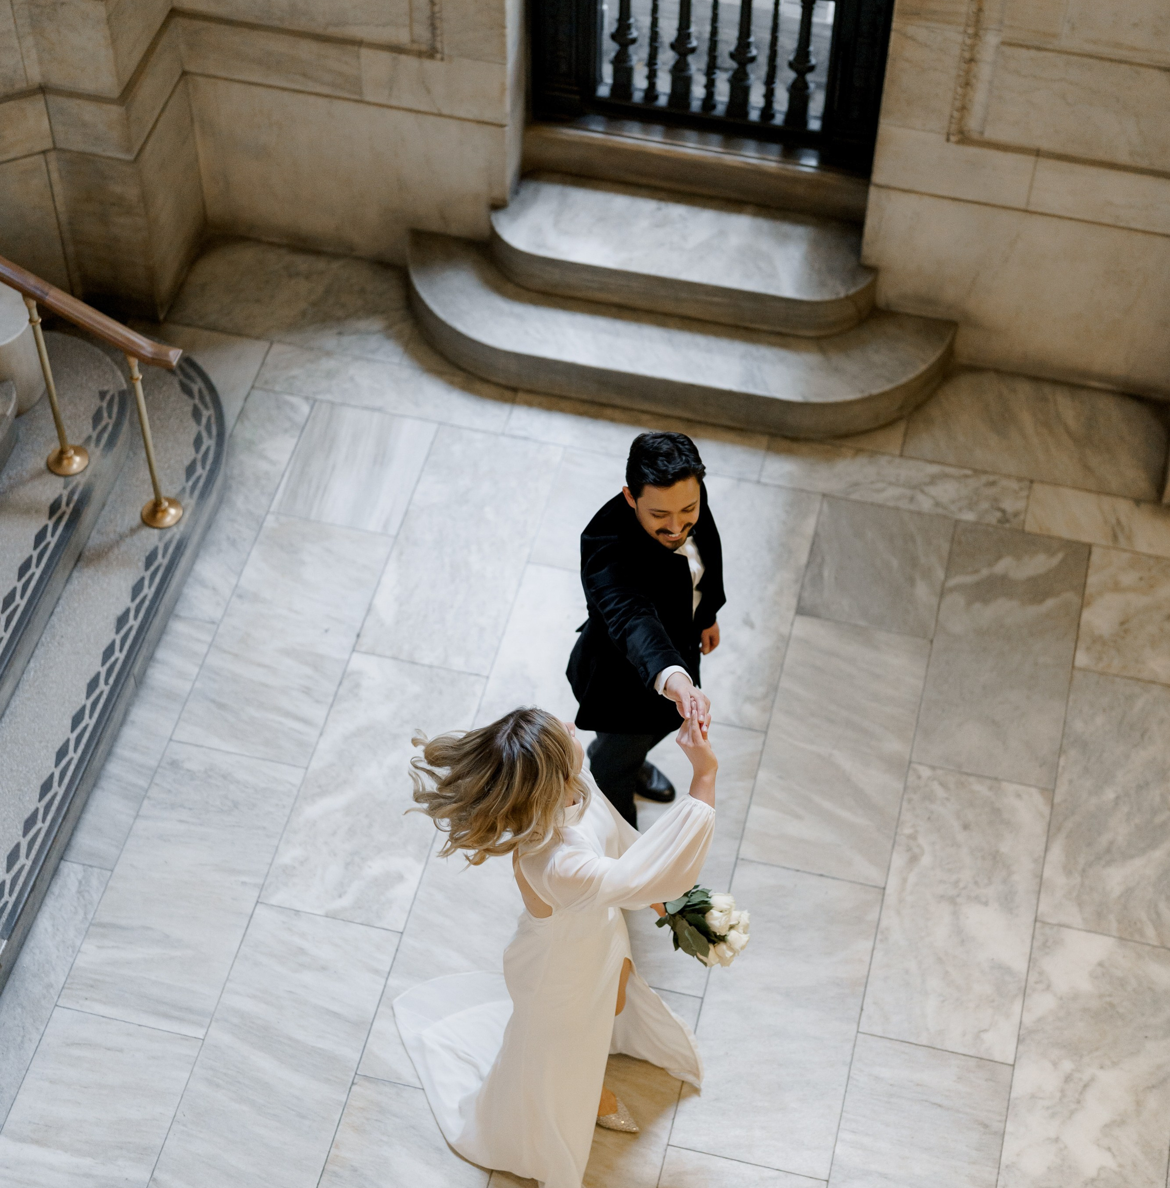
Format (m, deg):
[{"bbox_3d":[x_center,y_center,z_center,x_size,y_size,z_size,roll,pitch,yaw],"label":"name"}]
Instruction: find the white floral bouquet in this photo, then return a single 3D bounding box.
[{"bbox_3d":[0.293,0.864,6.322,0.270,0.200,0.200,23,54,17],"label":"white floral bouquet"}]

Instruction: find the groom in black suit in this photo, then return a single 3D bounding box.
[{"bbox_3d":[0.220,0.235,6.826,0.530,1.730,0.560,-23,55,-18],"label":"groom in black suit"}]

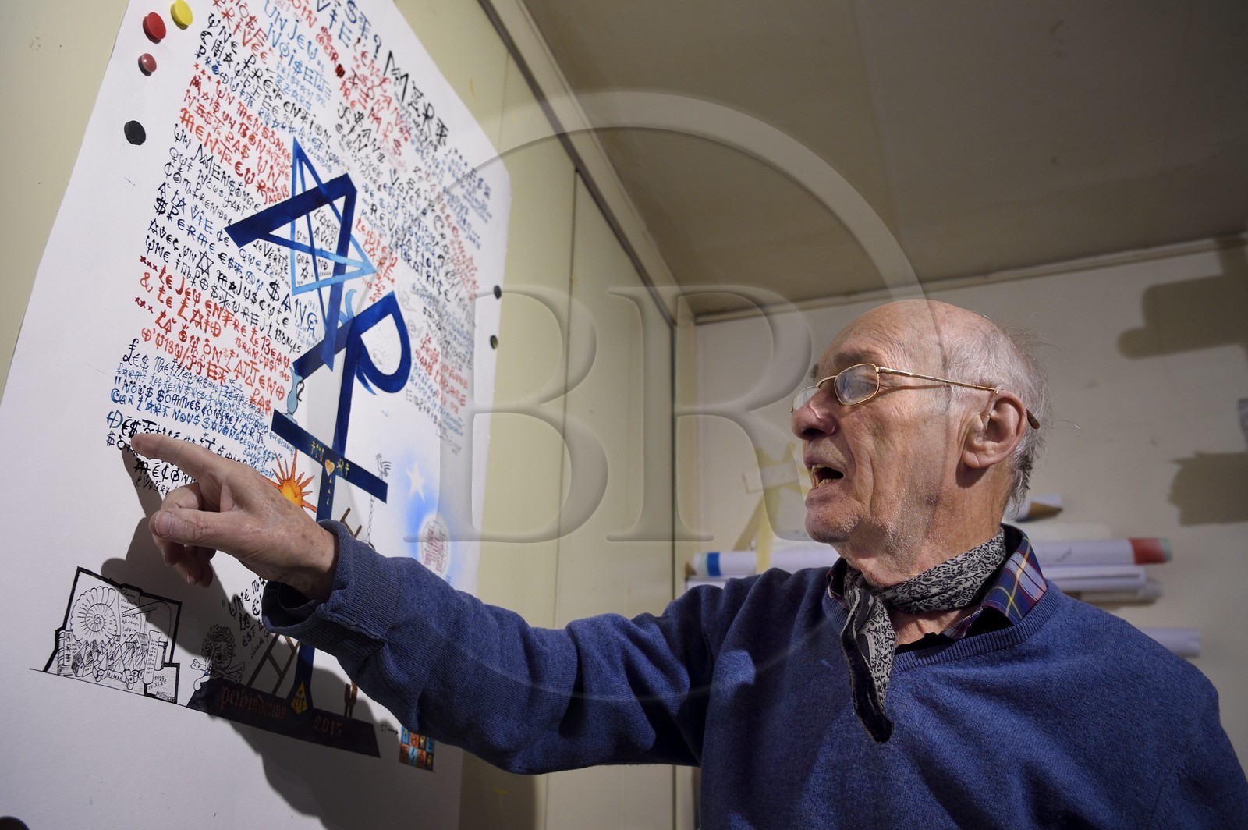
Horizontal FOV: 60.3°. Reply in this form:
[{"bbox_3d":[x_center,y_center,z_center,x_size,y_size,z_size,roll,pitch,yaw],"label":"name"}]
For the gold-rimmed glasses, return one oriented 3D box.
[{"bbox_3d":[0.225,-0.003,0.858,0.143,0.040,0.141,10,-15,-18],"label":"gold-rimmed glasses"}]

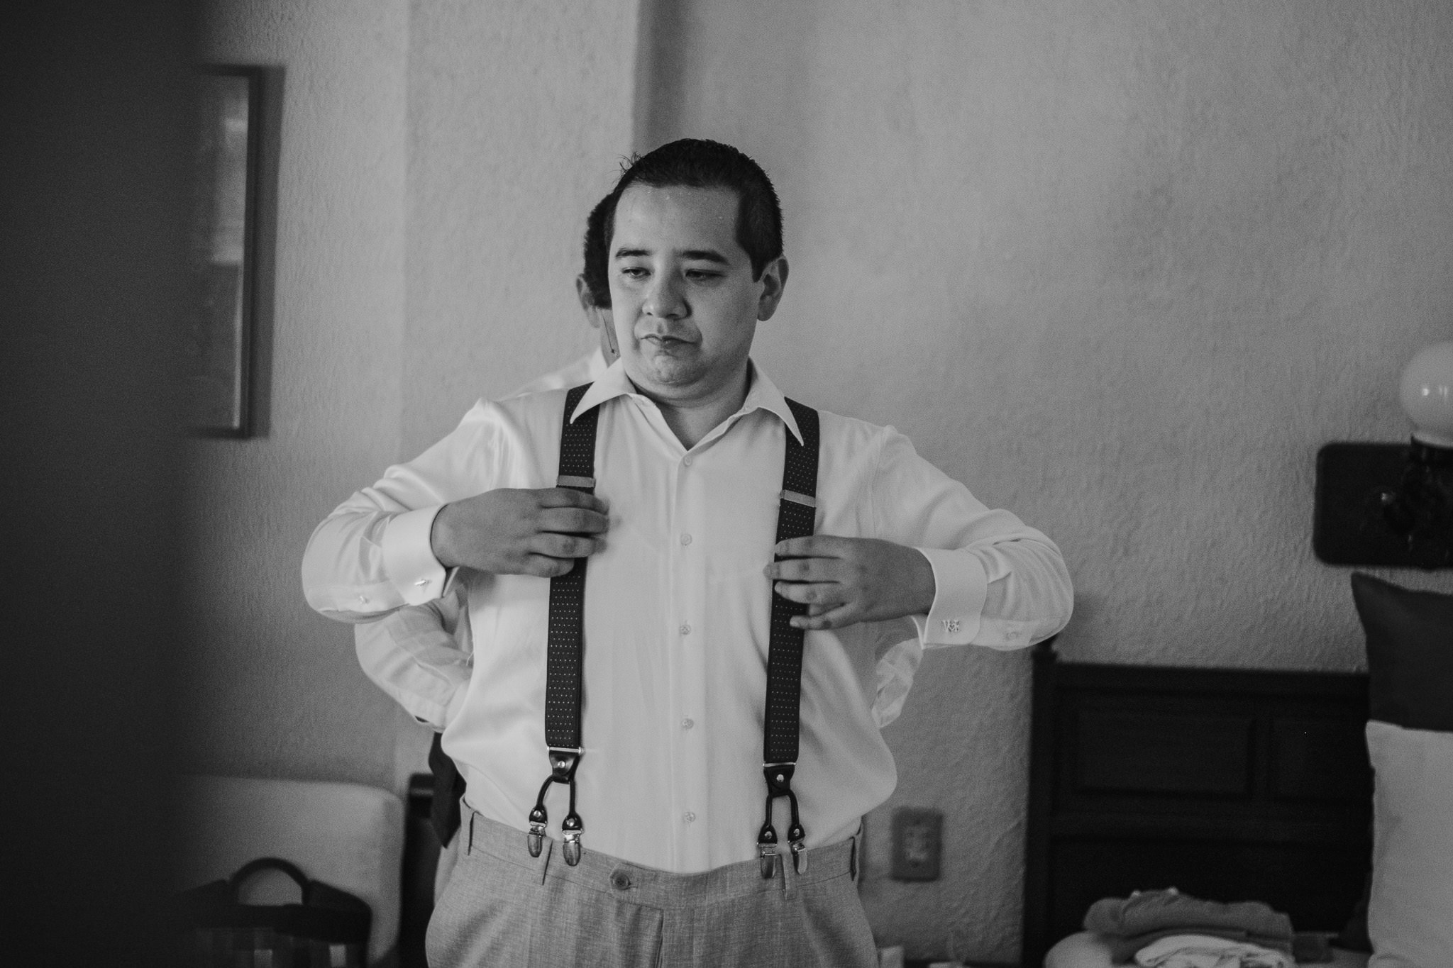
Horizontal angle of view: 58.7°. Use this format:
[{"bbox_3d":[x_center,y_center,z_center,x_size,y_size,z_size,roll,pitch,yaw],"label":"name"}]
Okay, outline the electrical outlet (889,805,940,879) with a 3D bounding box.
[{"bbox_3d":[0.317,0.600,2.150,0.079,0.118,0.012,2,0,0],"label":"electrical outlet"}]

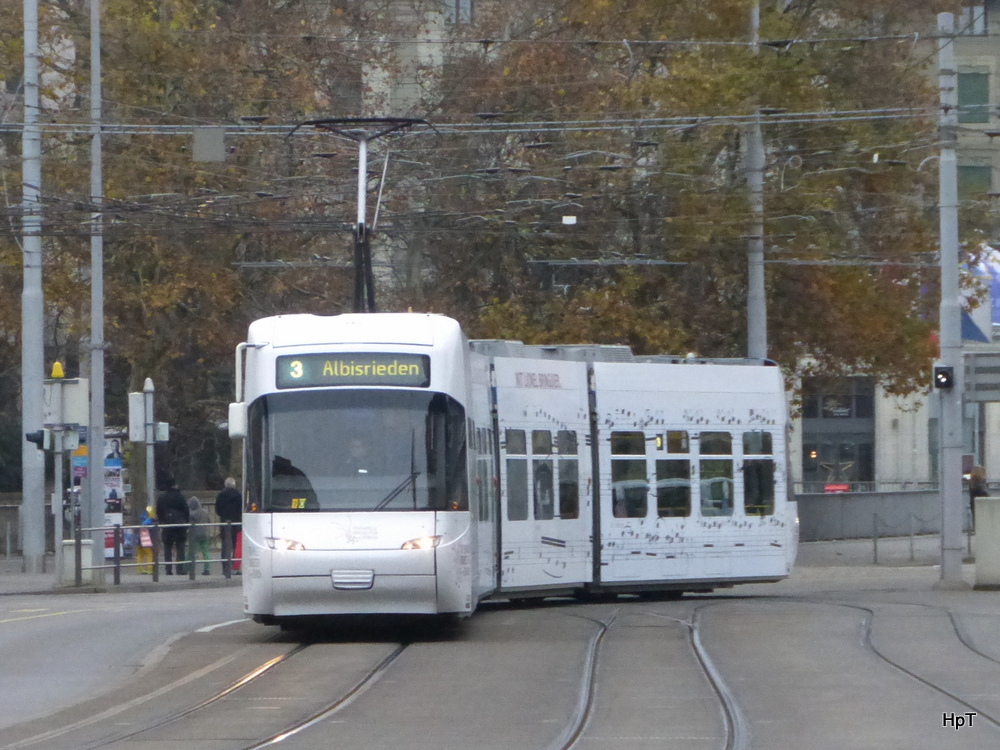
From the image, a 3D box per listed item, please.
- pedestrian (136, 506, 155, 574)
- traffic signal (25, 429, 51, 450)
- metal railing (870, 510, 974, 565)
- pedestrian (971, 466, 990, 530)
[{"bbox_3d":[-6.157,2.882,80.500,0.360,1.180,0.300,-1,-1,7],"label":"pedestrian"},{"bbox_3d":[-7.205,1.005,72.000,0.400,0.330,0.280,-1,-1,6],"label":"traffic signal"},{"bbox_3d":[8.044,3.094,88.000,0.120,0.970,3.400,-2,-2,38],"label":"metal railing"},{"bbox_3d":[11.710,3.076,113.000,0.460,1.660,0.480,0,-1,-6],"label":"pedestrian"}]

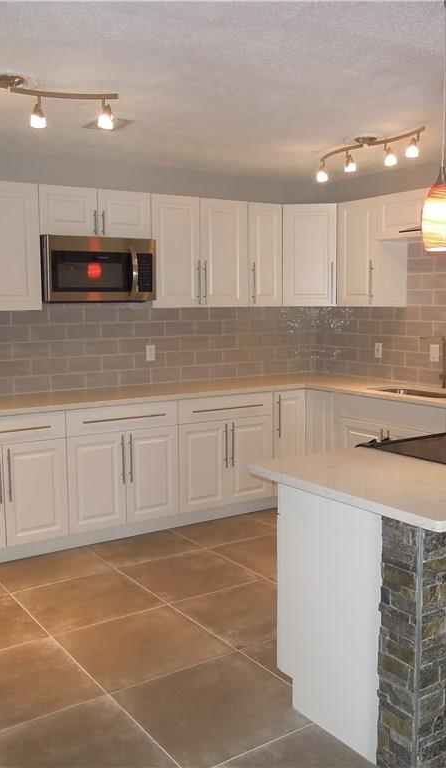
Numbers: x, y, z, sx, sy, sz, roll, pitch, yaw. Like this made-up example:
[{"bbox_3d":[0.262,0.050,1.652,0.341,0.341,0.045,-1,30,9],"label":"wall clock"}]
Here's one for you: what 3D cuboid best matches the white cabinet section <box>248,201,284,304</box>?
[{"bbox_3d":[0.231,-0.961,5.372,0.312,0.757,0.320,-5,7,-32],"label":"white cabinet section"}]

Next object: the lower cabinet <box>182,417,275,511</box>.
[{"bbox_3d":[-0.133,0.511,5.130,0.785,0.588,0.622,-5,7,-34],"label":"lower cabinet"}]

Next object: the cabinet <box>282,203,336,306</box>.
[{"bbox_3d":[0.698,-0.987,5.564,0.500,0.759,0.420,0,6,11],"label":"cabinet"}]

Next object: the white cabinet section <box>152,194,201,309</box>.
[{"bbox_3d":[-0.398,-0.910,4.973,0.377,0.757,0.320,-5,7,-32],"label":"white cabinet section"}]

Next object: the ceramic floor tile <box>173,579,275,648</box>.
[{"bbox_3d":[0.143,1.107,3.447,0.598,0.015,0.600,-5,7,-34],"label":"ceramic floor tile"}]

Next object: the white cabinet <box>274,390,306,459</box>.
[{"bbox_3d":[0.314,0.392,5.419,0.292,0.753,0.622,-5,7,-34],"label":"white cabinet"}]

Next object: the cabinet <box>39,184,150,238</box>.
[{"bbox_3d":[-0.886,-1.096,4.641,0.763,0.299,0.330,-5,7,-34],"label":"cabinet"}]

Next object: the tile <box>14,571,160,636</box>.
[{"bbox_3d":[-0.688,1.101,3.613,0.598,0.015,0.600,-5,7,-34],"label":"tile"}]

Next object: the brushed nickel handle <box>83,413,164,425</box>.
[{"bbox_3d":[-0.604,0.214,4.386,0.557,0.012,0.036,-5,7,-34],"label":"brushed nickel handle"}]

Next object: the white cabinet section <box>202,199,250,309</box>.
[{"bbox_3d":[-0.070,-0.937,5.181,0.402,0.757,0.320,-5,7,-32],"label":"white cabinet section"}]

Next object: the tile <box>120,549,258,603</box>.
[{"bbox_3d":[-0.185,1.058,3.956,0.603,0.010,0.603,-5,7,-34],"label":"tile"}]

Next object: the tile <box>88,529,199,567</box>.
[{"bbox_3d":[-0.500,1.017,4.402,0.598,0.015,0.510,-5,7,-34],"label":"tile"}]

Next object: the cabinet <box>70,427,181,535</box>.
[{"bbox_3d":[-0.760,0.571,4.696,0.764,0.589,0.560,-5,7,-34],"label":"cabinet"}]

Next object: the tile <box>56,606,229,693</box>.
[{"bbox_3d":[-0.354,1.148,3.117,0.598,0.015,0.600,-5,7,-34],"label":"tile"}]

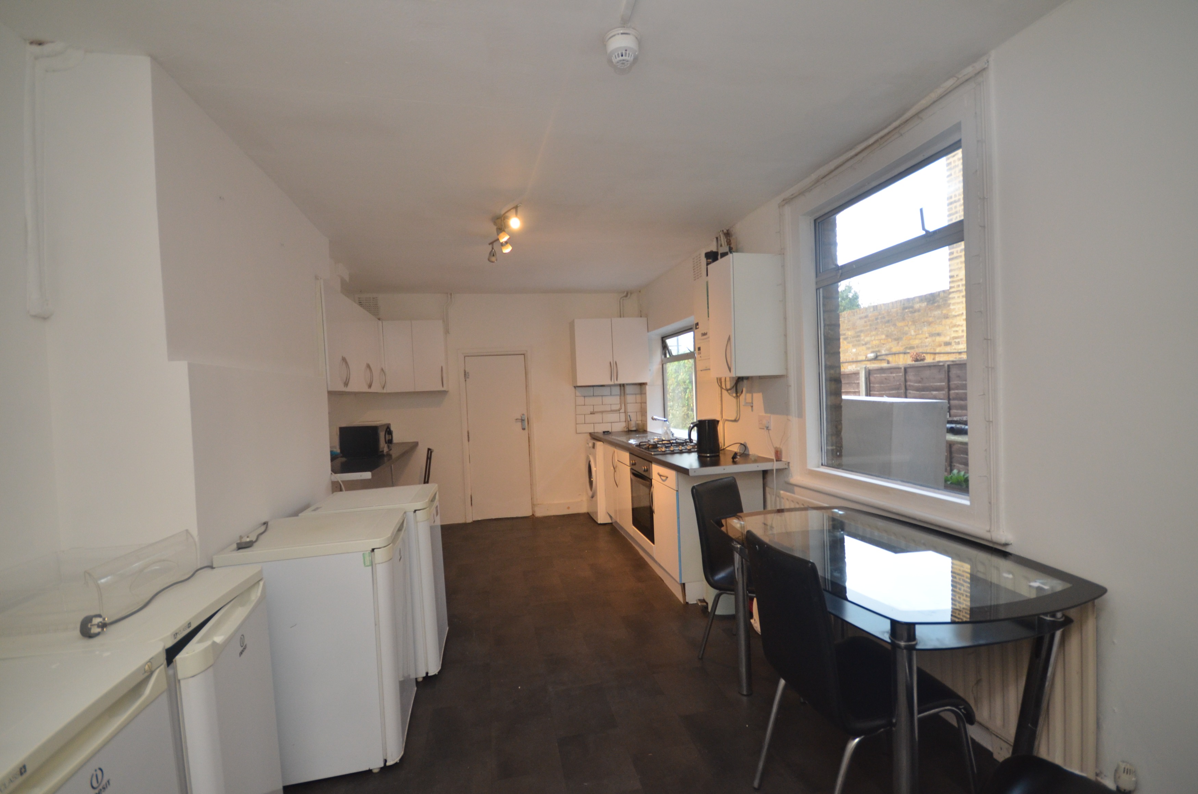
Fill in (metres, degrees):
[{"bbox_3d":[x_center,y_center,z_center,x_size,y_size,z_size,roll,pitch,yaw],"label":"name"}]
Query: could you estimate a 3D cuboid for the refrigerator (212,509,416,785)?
[{"bbox_3d":[-1.113,0.969,2.070,0.580,0.854,0.549,-3,1,-15],"label":"refrigerator"}]

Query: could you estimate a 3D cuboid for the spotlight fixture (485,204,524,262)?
[{"bbox_3d":[-0.576,-1.016,3.029,0.160,0.170,0.750,-3,1,-25],"label":"spotlight fixture"}]

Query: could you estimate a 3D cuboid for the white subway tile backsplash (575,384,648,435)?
[{"bbox_3d":[0.128,0.133,5.709,0.782,0.520,0.050,-3,1,-12],"label":"white subway tile backsplash"}]

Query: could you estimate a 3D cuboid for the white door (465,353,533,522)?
[{"bbox_3d":[-1.104,0.449,5.506,0.645,1.810,0.040,-3,1,-12],"label":"white door"}]

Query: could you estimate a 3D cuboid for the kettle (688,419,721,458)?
[{"bbox_3d":[0.737,0.290,3.492,0.205,0.243,0.150,-3,1,-7],"label":"kettle"}]

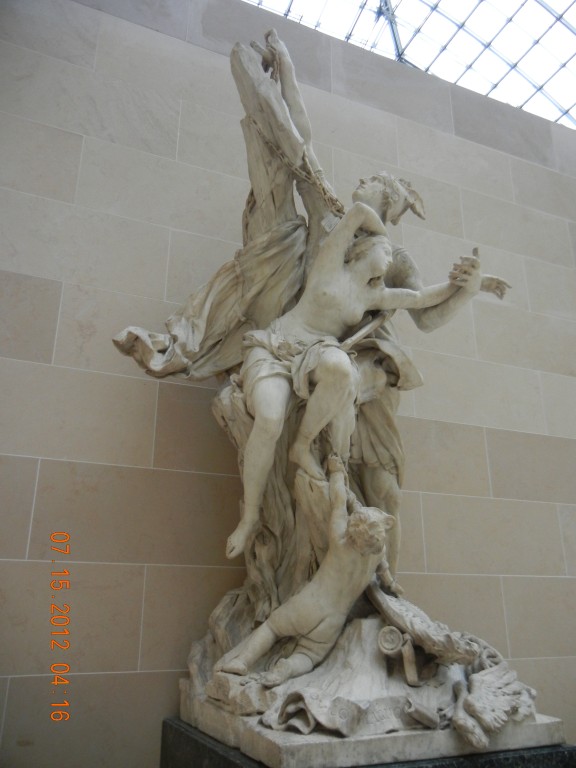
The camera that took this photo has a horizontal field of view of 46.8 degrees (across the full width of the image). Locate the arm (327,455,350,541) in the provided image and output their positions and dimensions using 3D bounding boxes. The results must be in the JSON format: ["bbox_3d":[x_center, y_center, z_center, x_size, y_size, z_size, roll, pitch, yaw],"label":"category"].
[{"bbox_3d":[0.190,0.427,2.506,0.090,0.330,0.120,9,-20,-23],"label":"arm"}]

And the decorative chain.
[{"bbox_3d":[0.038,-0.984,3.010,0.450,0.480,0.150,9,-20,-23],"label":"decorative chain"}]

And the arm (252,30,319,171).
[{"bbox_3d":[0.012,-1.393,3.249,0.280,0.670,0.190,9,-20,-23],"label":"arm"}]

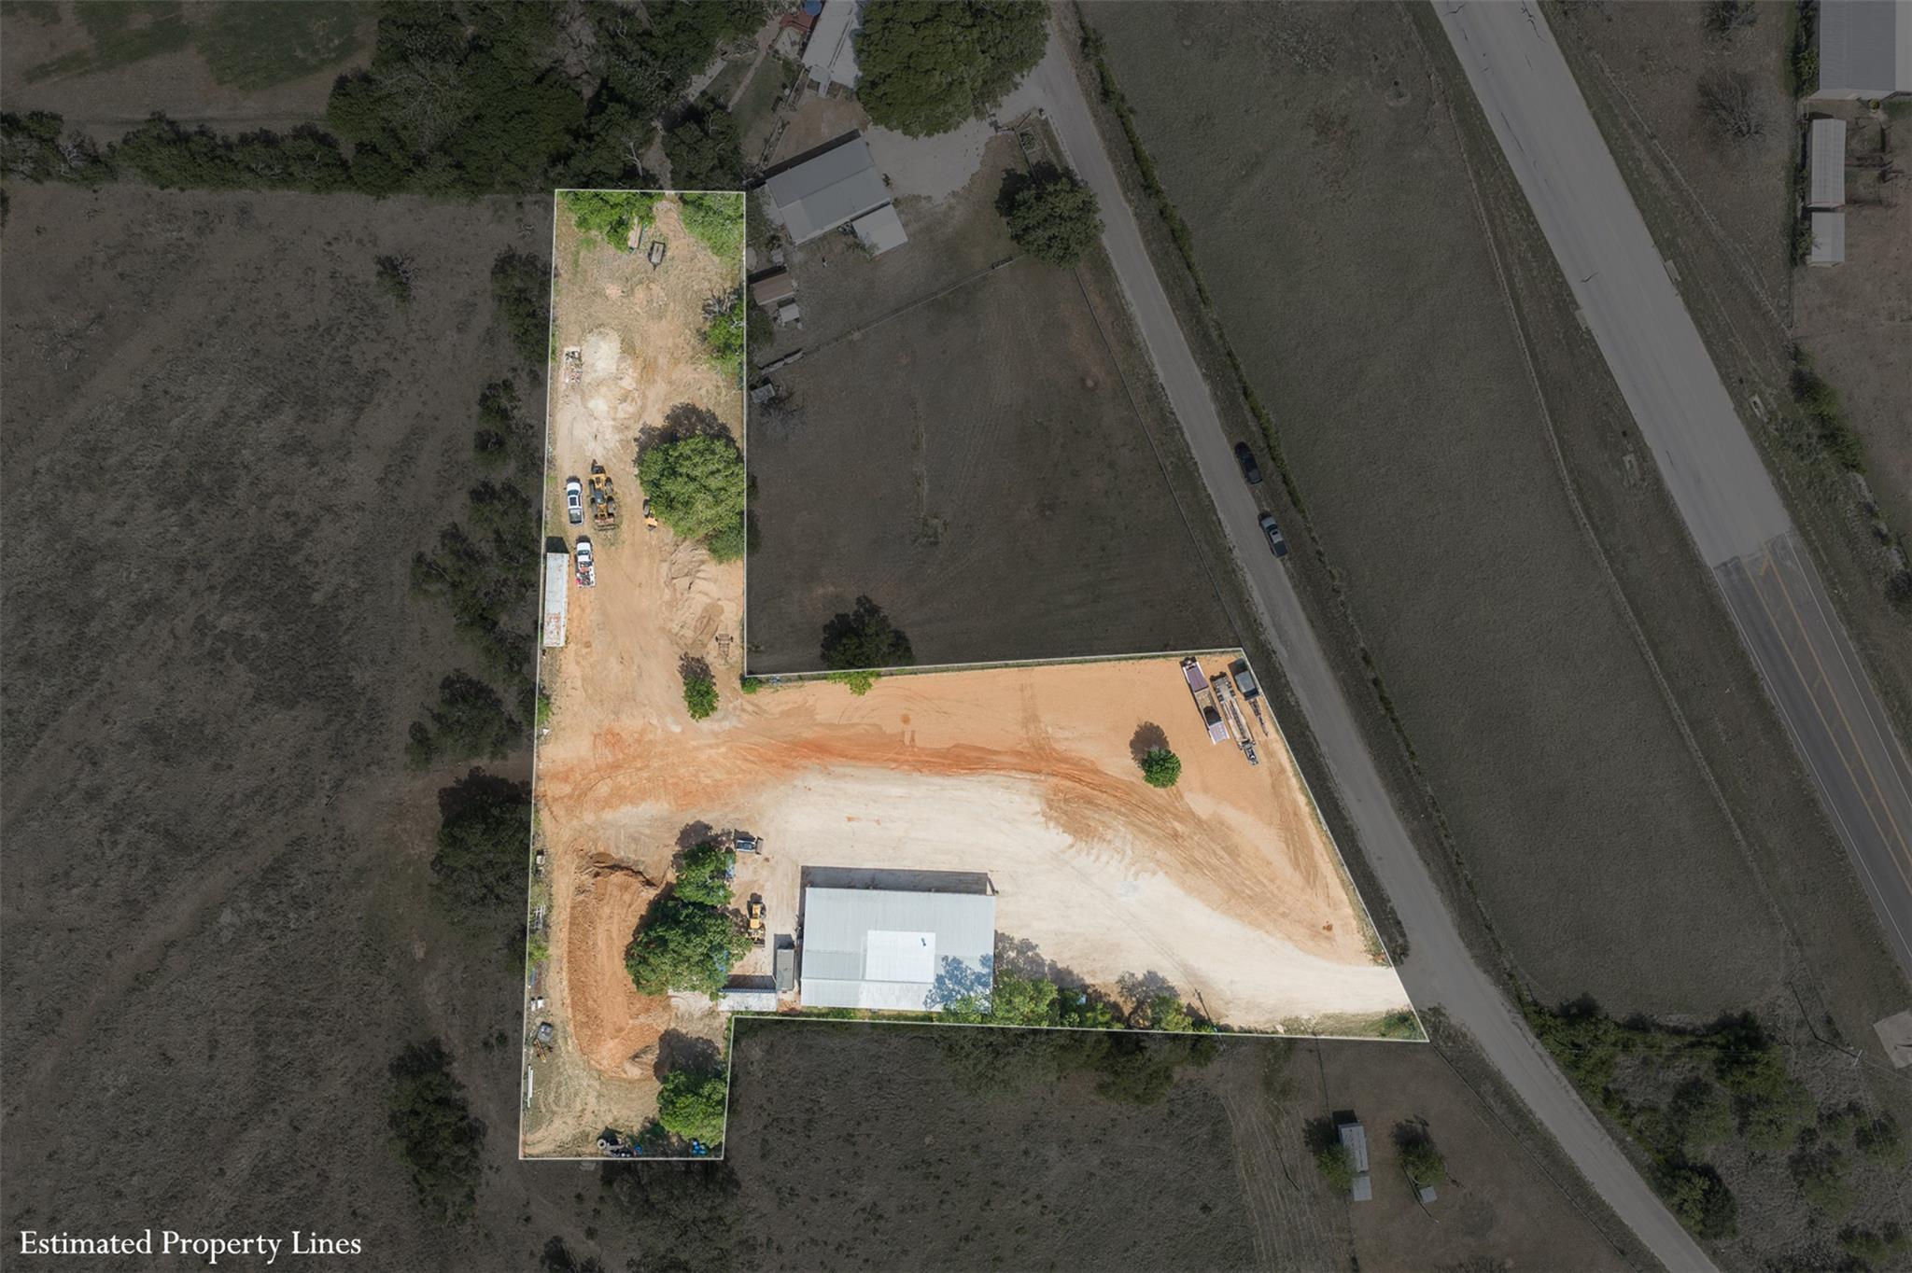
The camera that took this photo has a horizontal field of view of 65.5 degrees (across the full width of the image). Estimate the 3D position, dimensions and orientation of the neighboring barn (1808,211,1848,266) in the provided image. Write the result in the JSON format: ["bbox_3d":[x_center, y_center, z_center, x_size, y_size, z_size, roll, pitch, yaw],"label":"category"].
[{"bbox_3d":[128.330,-58.780,219.550,4.850,2.900,7.200,1,90,0],"label":"neighboring barn"}]

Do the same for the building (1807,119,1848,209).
[{"bbox_3d":[128.440,-69.850,219.550,4.850,2.900,12.400,1,90,0],"label":"building"}]

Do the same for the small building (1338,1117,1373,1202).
[{"bbox_3d":[58.970,77.570,219.800,3.100,2.400,11.000,-7,90,0],"label":"small building"}]

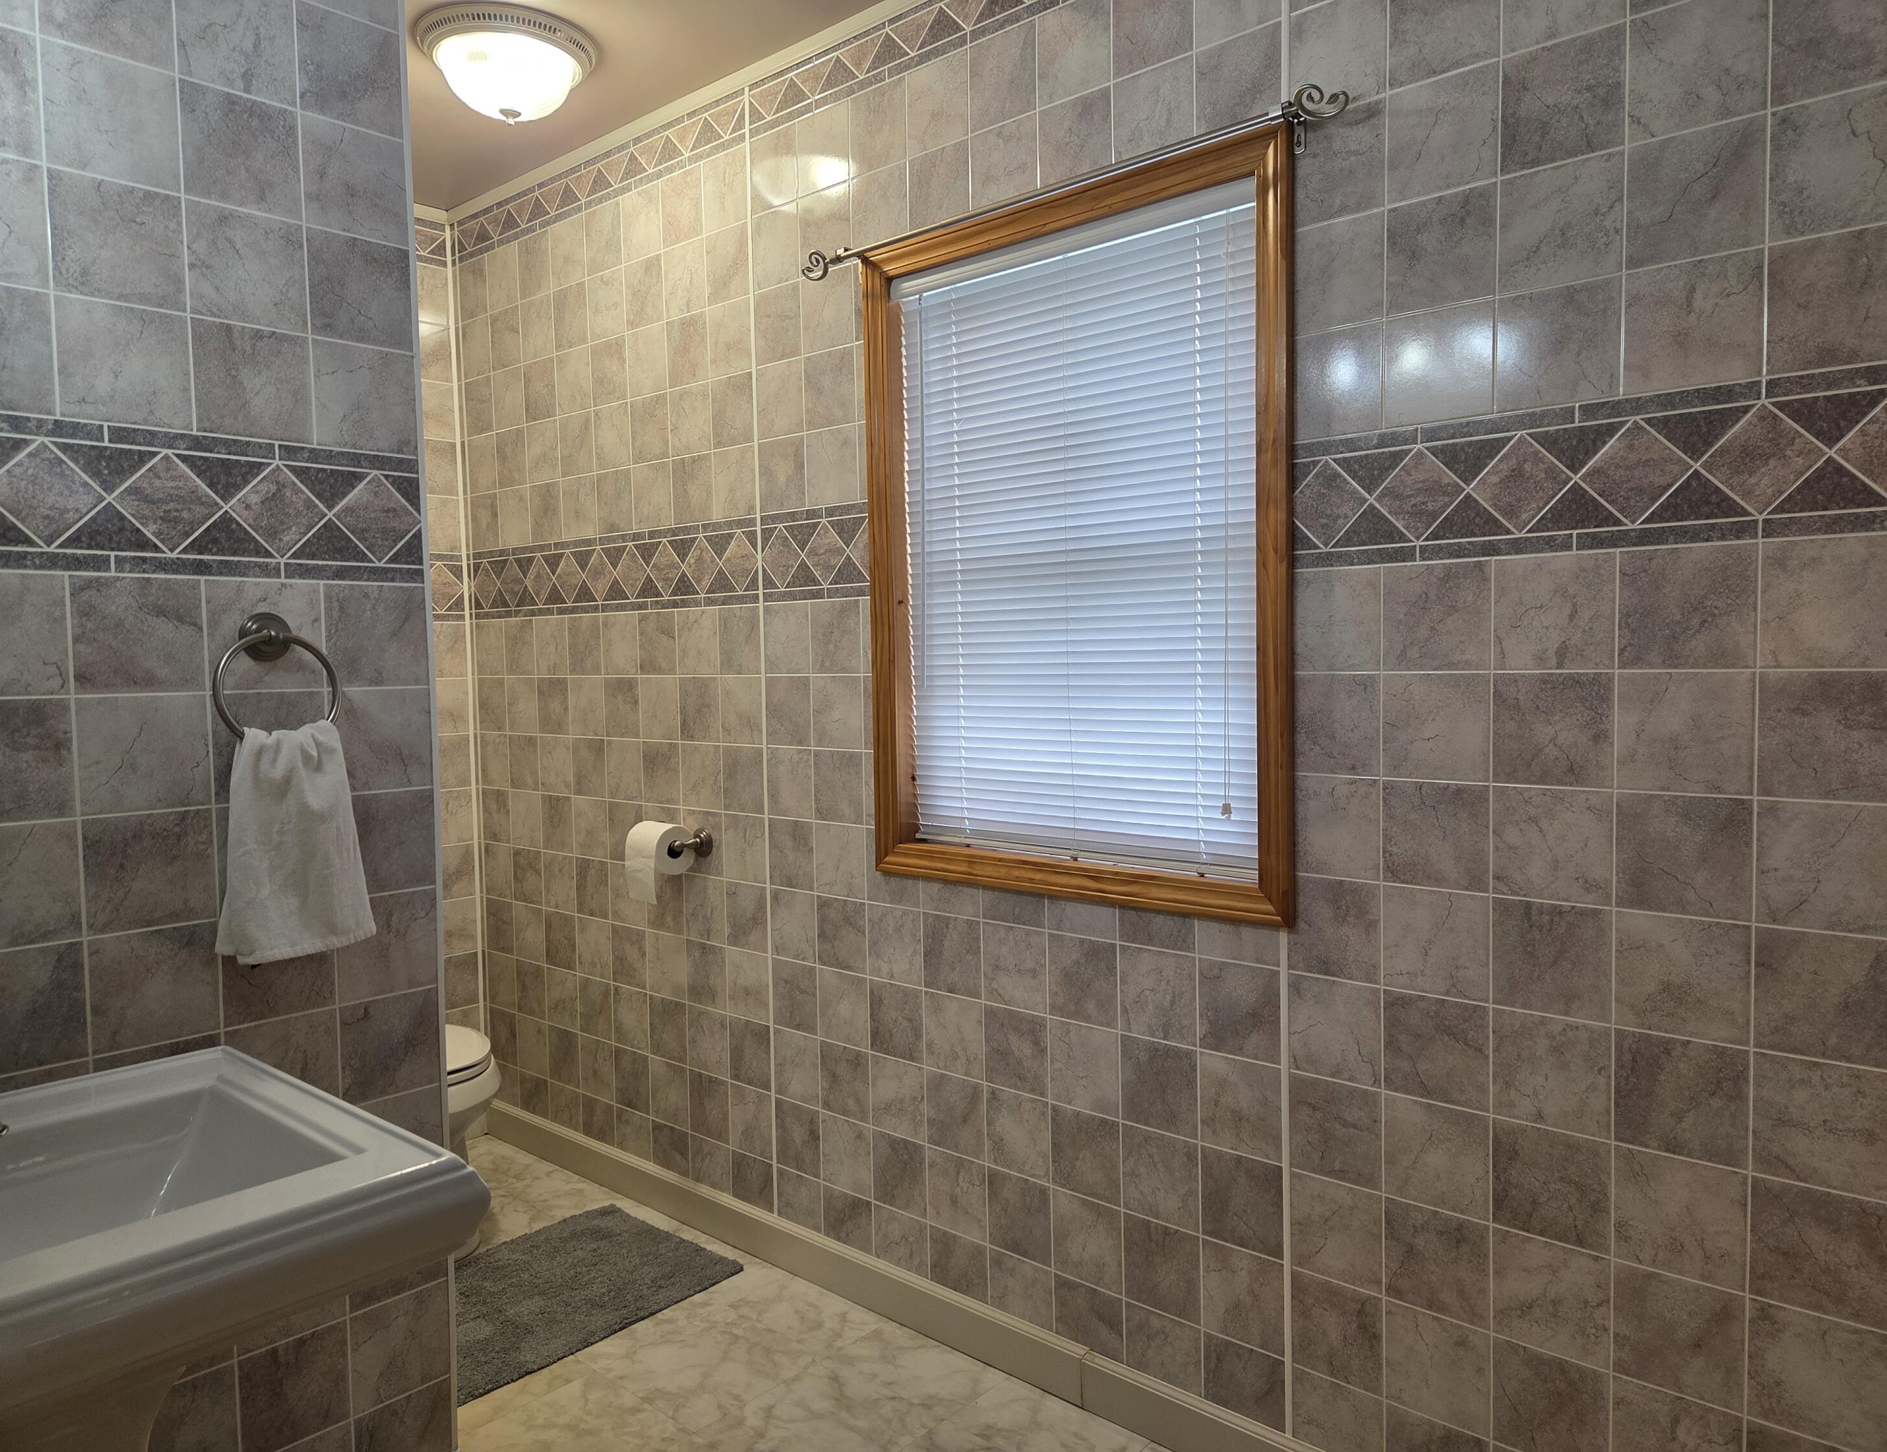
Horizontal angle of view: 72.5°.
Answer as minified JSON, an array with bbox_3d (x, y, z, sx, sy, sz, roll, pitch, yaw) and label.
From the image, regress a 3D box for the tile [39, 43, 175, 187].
[{"bbox_3d":[-1.049,-0.764,1.623,0.010,0.150,0.150,1,4,43],"label":"tile"}]

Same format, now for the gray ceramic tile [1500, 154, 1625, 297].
[{"bbox_3d":[0.793,-0.644,1.655,0.152,0.153,0.010,2,4,42],"label":"gray ceramic tile"}]

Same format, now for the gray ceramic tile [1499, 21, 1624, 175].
[{"bbox_3d":[0.789,-0.795,1.644,0.150,0.151,0.010,2,4,42],"label":"gray ceramic tile"}]

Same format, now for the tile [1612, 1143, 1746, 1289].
[{"bbox_3d":[0.929,0.619,1.624,0.150,0.150,0.010,2,4,42],"label":"tile"}]

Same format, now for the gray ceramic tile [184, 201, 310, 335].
[{"bbox_3d":[-0.941,-0.619,1.742,0.010,0.150,0.150,2,4,42],"label":"gray ceramic tile"}]

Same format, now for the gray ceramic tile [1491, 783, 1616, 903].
[{"bbox_3d":[0.804,0.156,1.696,0.150,0.150,0.010,2,4,42],"label":"gray ceramic tile"}]

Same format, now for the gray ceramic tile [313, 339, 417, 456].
[{"bbox_3d":[-0.838,-0.472,1.860,0.010,0.149,0.144,2,4,42],"label":"gray ceramic tile"}]

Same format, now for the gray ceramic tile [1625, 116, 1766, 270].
[{"bbox_3d":[0.905,-0.638,1.548,0.150,0.150,0.010,2,4,42],"label":"gray ceramic tile"}]

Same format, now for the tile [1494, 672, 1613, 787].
[{"bbox_3d":[0.805,0.004,1.692,0.150,0.150,0.010,2,4,42],"label":"tile"}]

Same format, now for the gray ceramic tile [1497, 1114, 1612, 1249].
[{"bbox_3d":[0.813,0.614,1.722,0.152,0.153,0.010,2,4,42],"label":"gray ceramic tile"}]

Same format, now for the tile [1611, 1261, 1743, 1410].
[{"bbox_3d":[0.930,0.771,1.630,0.150,0.151,0.010,2,4,42],"label":"tile"}]

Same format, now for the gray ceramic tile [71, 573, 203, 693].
[{"bbox_3d":[-1.036,-0.116,1.656,0.010,0.150,0.150,2,4,42],"label":"gray ceramic tile"}]

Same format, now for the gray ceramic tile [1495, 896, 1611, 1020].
[{"bbox_3d":[0.807,0.308,1.704,0.150,0.150,0.010,2,4,42],"label":"gray ceramic tile"}]

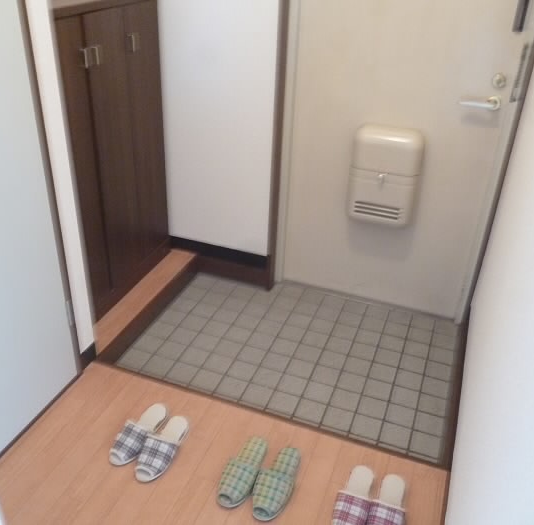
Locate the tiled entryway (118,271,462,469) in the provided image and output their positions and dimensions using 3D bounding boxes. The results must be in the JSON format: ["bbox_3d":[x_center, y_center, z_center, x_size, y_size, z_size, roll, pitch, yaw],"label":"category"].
[{"bbox_3d":[0.124,0.345,2.337,1.229,0.030,0.908,13,31,17],"label":"tiled entryway"}]

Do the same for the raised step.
[{"bbox_3d":[-0.540,0.188,2.441,0.143,0.107,0.836,13,31,17],"label":"raised step"}]

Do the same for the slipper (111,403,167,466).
[{"bbox_3d":[-0.400,0.506,1.736,0.097,0.058,0.250,13,31,17],"label":"slipper"}]

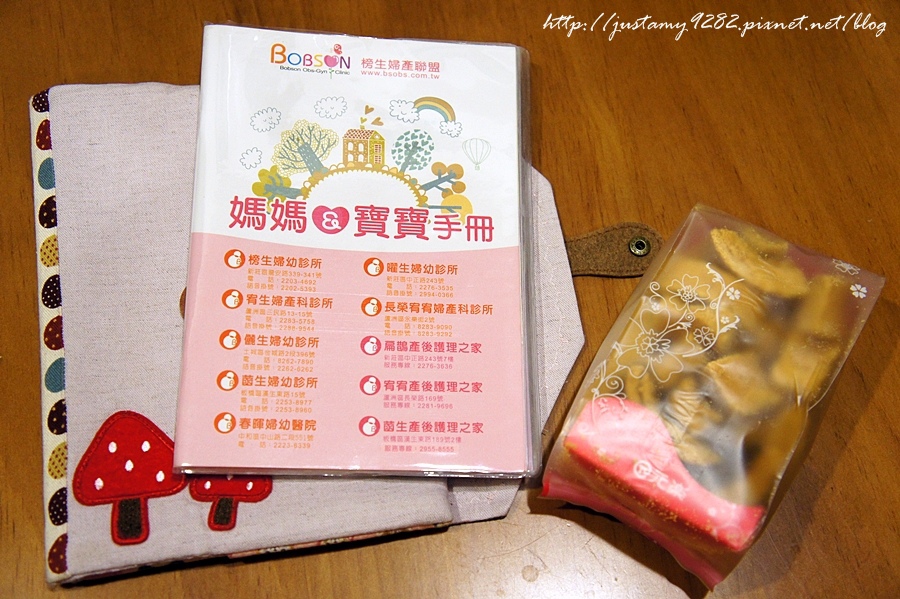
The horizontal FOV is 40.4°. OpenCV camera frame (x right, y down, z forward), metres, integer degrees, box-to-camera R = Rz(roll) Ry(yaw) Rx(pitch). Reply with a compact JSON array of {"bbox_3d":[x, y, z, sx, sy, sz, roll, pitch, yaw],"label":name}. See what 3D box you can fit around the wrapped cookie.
[{"bbox_3d":[0.118,0.041,0.557,0.090,0.038,0.159,28,69,8],"label":"wrapped cookie"}]

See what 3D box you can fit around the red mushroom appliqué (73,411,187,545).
[{"bbox_3d":[-0.135,0.075,0.518,0.047,0.002,0.058,-3,72,-9],"label":"red mushroom appliqué"}]

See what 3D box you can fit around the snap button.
[{"bbox_3d":[0.093,-0.026,0.599,0.011,0.004,0.011,1,68,-3],"label":"snap button"}]

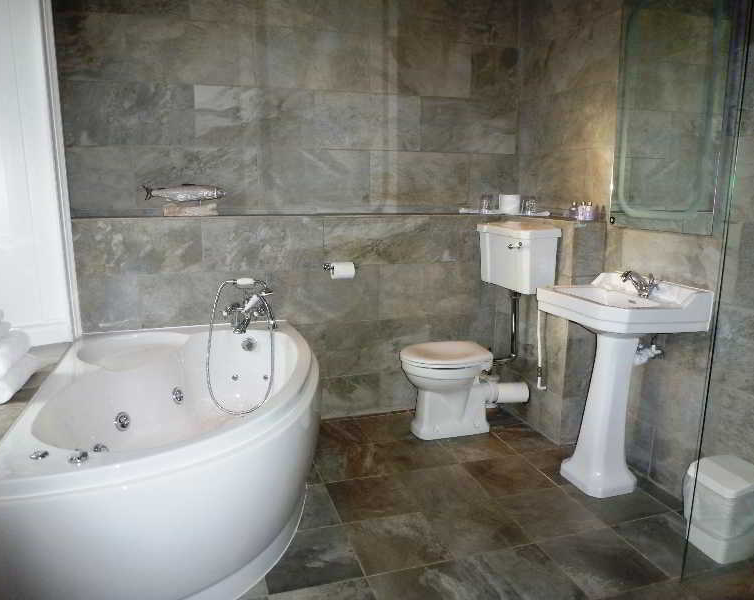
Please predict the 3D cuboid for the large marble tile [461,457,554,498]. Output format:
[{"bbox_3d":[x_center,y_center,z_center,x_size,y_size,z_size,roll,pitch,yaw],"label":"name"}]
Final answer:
[{"bbox_3d":[0.571,0.770,2.417,0.305,0.015,0.302,-3,10,-16],"label":"large marble tile"}]

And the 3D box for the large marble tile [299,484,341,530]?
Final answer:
[{"bbox_3d":[-0.318,0.818,2.165,0.300,0.015,0.302,-3,10,-16],"label":"large marble tile"}]

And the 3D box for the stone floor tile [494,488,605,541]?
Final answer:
[{"bbox_3d":[0.655,0.821,2.126,0.308,0.015,0.302,-3,10,-16],"label":"stone floor tile"}]

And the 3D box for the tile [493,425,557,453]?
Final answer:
[{"bbox_3d":[0.757,0.705,2.778,0.245,0.015,0.300,-3,10,-16],"label":"tile"}]

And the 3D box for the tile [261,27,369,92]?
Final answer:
[{"bbox_3d":[-0.323,-1.232,2.857,0.597,0.297,0.012,-3,11,-17],"label":"tile"}]

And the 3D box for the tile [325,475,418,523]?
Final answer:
[{"bbox_3d":[-0.025,0.787,2.202,0.303,0.012,0.313,-3,10,-16],"label":"tile"}]

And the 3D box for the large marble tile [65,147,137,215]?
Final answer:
[{"bbox_3d":[-1.334,-0.591,2.695,0.309,0.300,0.012,-3,10,-16],"label":"large marble tile"}]

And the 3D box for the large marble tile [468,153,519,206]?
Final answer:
[{"bbox_3d":[0.682,-0.705,3.276,0.301,0.300,0.012,-3,10,-16],"label":"large marble tile"}]

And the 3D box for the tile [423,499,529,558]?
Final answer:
[{"bbox_3d":[0.358,0.838,2.040,0.303,0.015,0.302,-3,10,-16],"label":"tile"}]

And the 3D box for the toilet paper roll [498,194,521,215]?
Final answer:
[{"bbox_3d":[0.751,-0.540,3.139,0.113,0.105,0.113,-3,11,-17],"label":"toilet paper roll"}]

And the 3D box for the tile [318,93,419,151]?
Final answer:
[{"bbox_3d":[-0.041,-0.961,3.019,0.595,0.302,0.012,-3,10,-16],"label":"tile"}]

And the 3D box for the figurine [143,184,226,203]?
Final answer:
[{"bbox_3d":[-0.939,-0.522,2.717,0.381,0.084,0.050,-3,10,-16],"label":"figurine"}]

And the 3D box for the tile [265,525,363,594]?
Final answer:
[{"bbox_3d":[-0.224,0.869,1.874,0.302,0.015,0.302,-3,10,-16],"label":"tile"}]

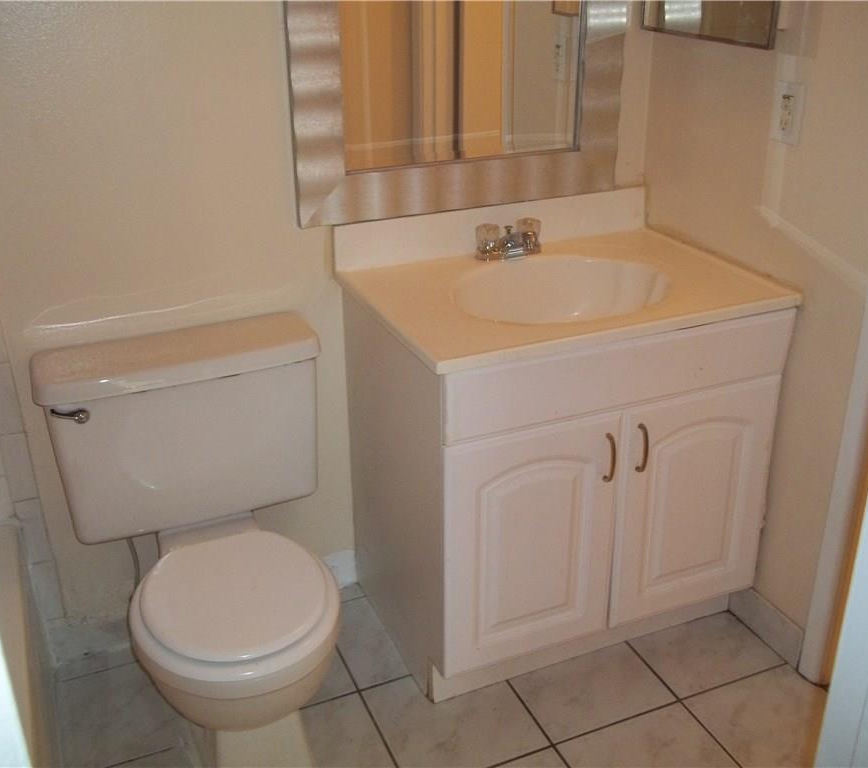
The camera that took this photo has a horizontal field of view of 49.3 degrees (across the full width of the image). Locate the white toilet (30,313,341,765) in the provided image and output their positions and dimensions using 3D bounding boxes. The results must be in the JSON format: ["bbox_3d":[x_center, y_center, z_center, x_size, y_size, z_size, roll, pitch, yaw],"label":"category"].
[{"bbox_3d":[-0.404,0.371,1.829,0.530,0.760,0.675,-11,26,-21],"label":"white toilet"}]

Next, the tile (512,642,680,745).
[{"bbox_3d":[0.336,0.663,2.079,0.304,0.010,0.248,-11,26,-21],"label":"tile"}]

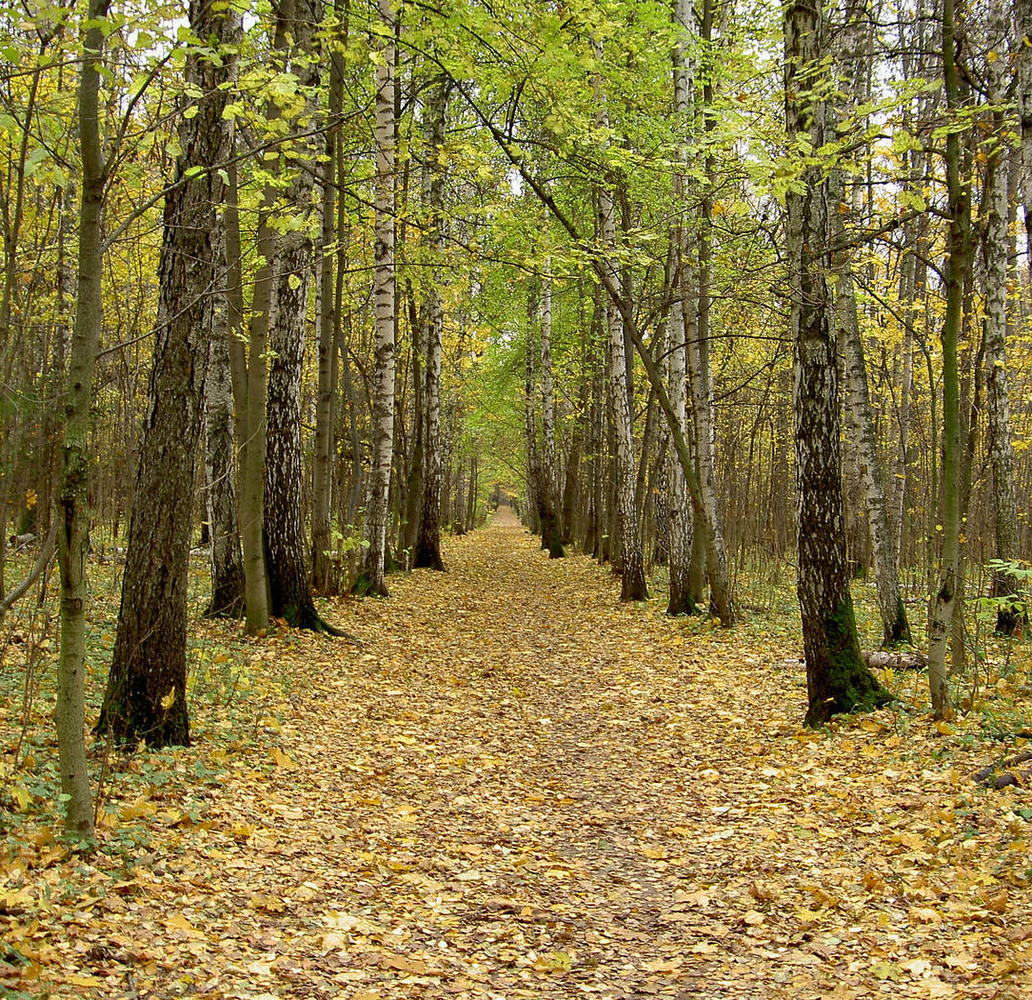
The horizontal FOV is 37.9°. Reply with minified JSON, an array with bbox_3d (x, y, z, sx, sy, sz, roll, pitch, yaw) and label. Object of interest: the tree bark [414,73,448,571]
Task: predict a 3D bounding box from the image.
[{"bbox_3d":[-2.106,-4.447,37.500,0.600,12.400,0.600,0,0,0],"label":"tree bark"}]

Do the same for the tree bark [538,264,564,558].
[{"bbox_3d":[1.076,-2.721,47.000,0.550,9.060,0.550,-1,0,0],"label":"tree bark"}]

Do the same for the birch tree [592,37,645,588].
[{"bbox_3d":[1.749,-3.119,26.000,0.420,9.700,0.420,-3,0,0],"label":"birch tree"}]

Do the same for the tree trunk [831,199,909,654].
[{"bbox_3d":[4.114,-0.856,17.500,0.300,5.140,0.300,-7,0,0],"label":"tree trunk"}]

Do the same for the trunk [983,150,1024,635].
[{"bbox_3d":[6.238,-1.385,19.200,0.360,6.190,0.360,-1,0,0],"label":"trunk"}]

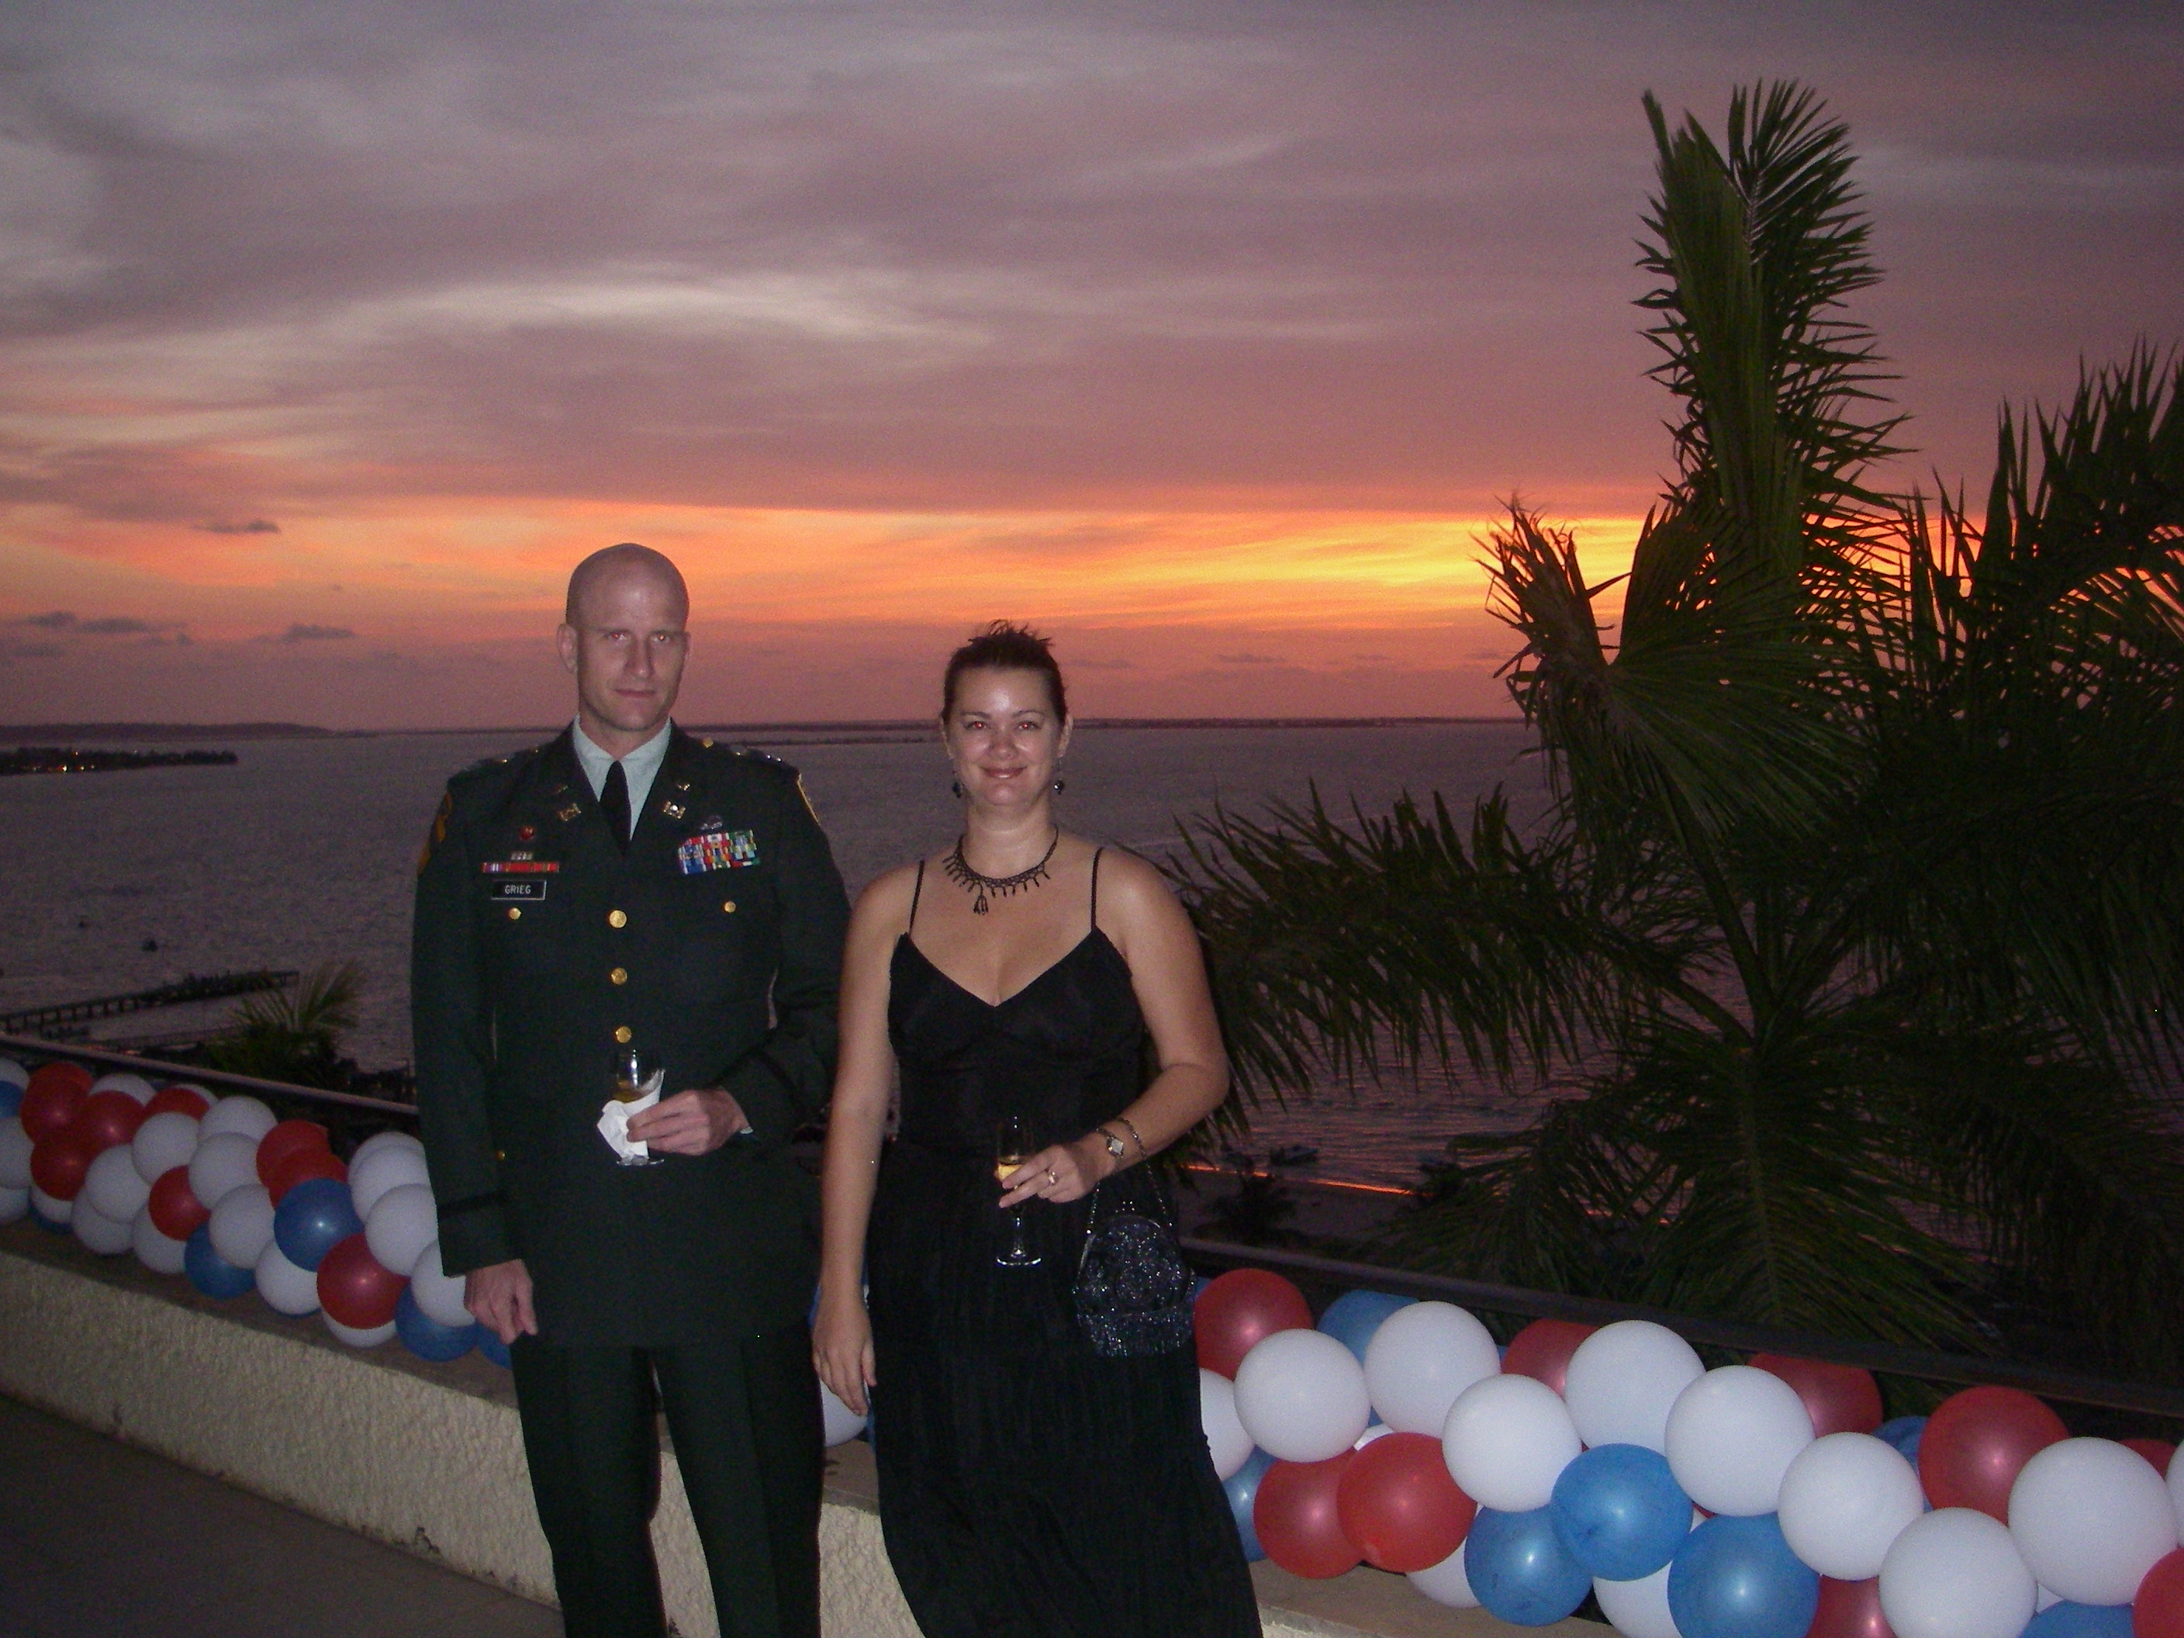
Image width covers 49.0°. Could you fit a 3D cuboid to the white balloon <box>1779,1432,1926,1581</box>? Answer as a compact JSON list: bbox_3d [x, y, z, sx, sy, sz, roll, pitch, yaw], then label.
[{"bbox_3d":[0.866,0.783,2.732,0.167,0.174,0.171,1,3,41],"label":"white balloon"}]

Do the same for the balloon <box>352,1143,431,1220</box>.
[{"bbox_3d":[-1.443,0.769,4.970,0.182,0.189,0.182,-1,2,0],"label":"balloon"}]

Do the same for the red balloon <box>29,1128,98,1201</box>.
[{"bbox_3d":[-2.547,0.862,5.950,0.176,0.183,0.176,-1,2,0],"label":"red balloon"}]

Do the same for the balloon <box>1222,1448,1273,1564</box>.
[{"bbox_3d":[0.224,0.996,3.520,0.190,0.198,0.190,-1,2,0],"label":"balloon"}]

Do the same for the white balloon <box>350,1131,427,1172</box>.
[{"bbox_3d":[-1.397,0.718,4.804,0.178,0.185,0.181,1,3,41],"label":"white balloon"}]

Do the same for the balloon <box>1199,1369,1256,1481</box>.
[{"bbox_3d":[0.150,0.884,3.475,0.177,0.180,0.180,1,3,41],"label":"balloon"}]

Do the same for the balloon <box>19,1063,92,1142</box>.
[{"bbox_3d":[-2.511,0.698,5.818,0.180,0.184,0.184,1,3,41],"label":"balloon"}]

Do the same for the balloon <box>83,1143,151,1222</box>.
[{"bbox_3d":[-2.242,0.844,5.527,0.177,0.180,0.180,1,3,41],"label":"balloon"}]

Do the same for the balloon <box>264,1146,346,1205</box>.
[{"bbox_3d":[-1.628,0.770,4.984,0.174,0.181,0.177,1,3,41],"label":"balloon"}]

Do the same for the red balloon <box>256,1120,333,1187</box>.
[{"bbox_3d":[-1.695,0.732,5.116,0.173,0.180,0.177,1,3,41],"label":"red balloon"}]

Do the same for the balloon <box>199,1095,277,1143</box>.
[{"bbox_3d":[-1.926,0.714,5.411,0.178,0.181,0.181,1,3,41],"label":"balloon"}]

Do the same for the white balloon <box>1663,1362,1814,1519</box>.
[{"bbox_3d":[0.750,0.720,2.774,0.175,0.182,0.179,1,3,41],"label":"white balloon"}]

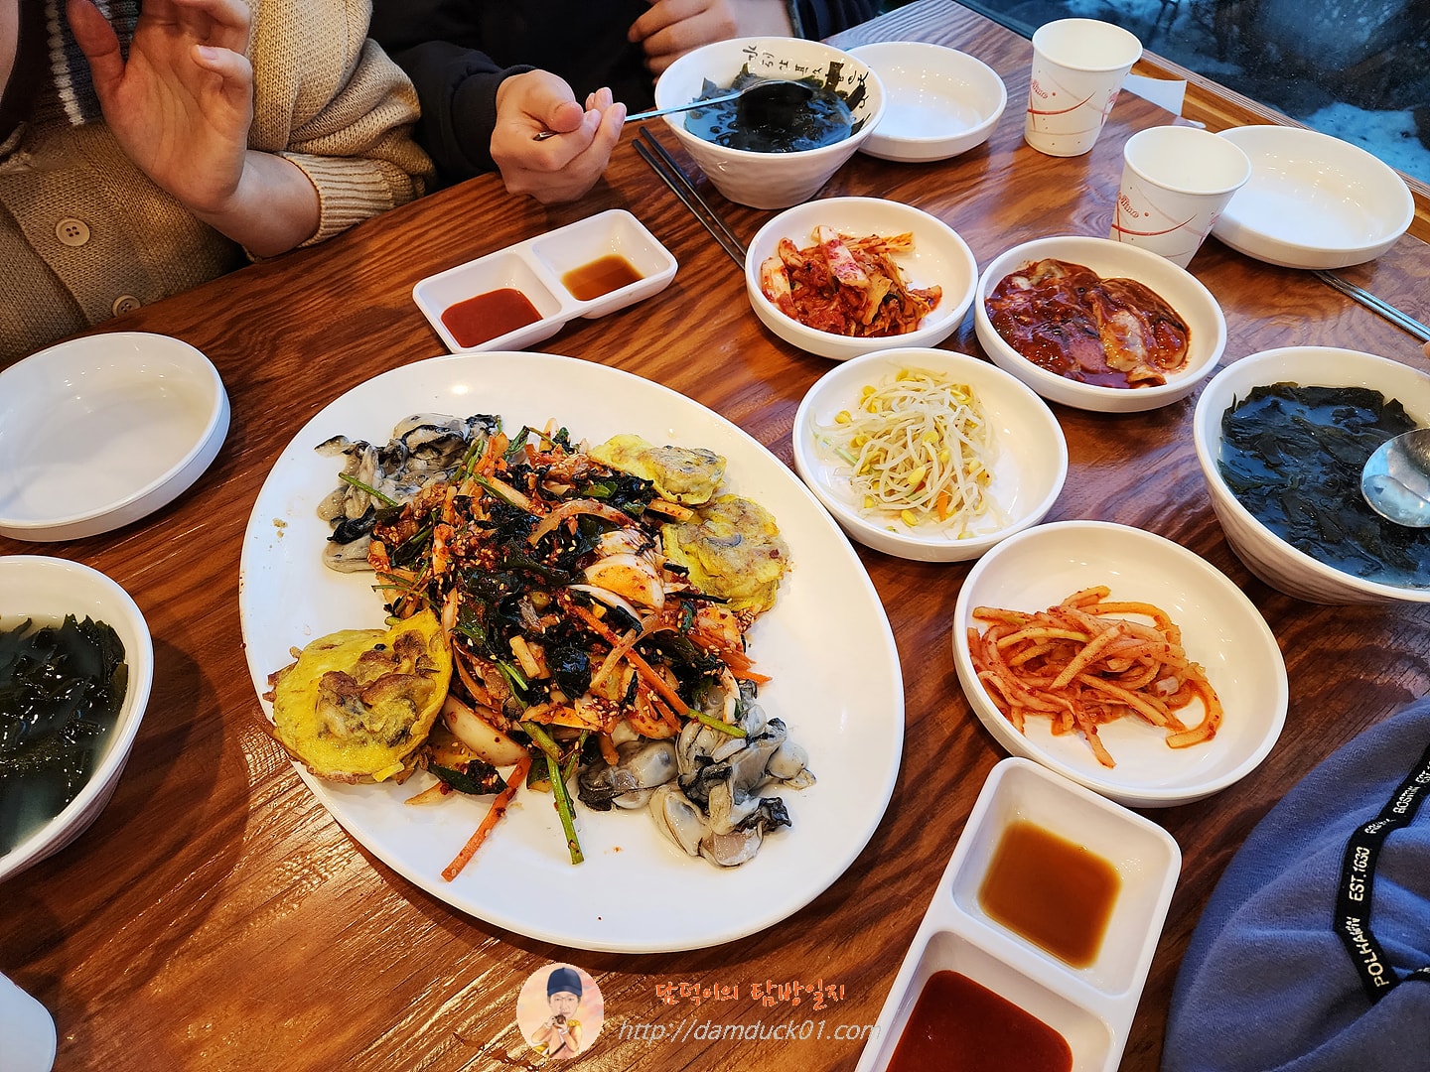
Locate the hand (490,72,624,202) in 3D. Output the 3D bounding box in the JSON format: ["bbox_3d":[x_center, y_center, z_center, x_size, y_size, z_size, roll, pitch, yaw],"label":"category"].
[{"bbox_3d":[-0.099,-0.252,0.602,0.085,0.076,0.082,-25,57,-18],"label":"hand"}]

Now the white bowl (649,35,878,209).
[{"bbox_3d":[0.037,-0.274,0.650,0.152,0.062,0.152,0,53,0],"label":"white bowl"}]

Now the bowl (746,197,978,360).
[{"bbox_3d":[0.092,-0.161,0.603,0.144,0.025,0.144,0,53,0],"label":"bowl"}]

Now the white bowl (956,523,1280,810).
[{"bbox_3d":[0.182,0.058,0.439,0.144,0.025,0.144,0,53,0],"label":"white bowl"}]

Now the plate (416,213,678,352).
[{"bbox_3d":[-0.104,-0.153,0.598,0.153,0.025,0.078,-27,58,-18],"label":"plate"}]

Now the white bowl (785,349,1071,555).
[{"bbox_3d":[0.115,-0.044,0.516,0.144,0.025,0.144,0,53,0],"label":"white bowl"}]

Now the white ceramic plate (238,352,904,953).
[{"bbox_3d":[-0.074,0.032,0.459,0.265,0.027,0.364,-36,61,-24],"label":"white ceramic plate"}]

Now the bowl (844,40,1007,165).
[{"bbox_3d":[0.146,-0.328,0.718,0.141,0.022,0.141,1,53,0],"label":"bowl"}]

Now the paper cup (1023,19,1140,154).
[{"bbox_3d":[0.256,-0.318,0.682,0.073,0.070,0.073,1,53,0],"label":"paper cup"}]

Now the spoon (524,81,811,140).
[{"bbox_3d":[-0.022,-0.275,0.623,0.199,0.022,0.042,-17,55,-19],"label":"spoon"}]

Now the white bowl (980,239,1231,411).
[{"bbox_3d":[0.224,-0.127,0.566,0.141,0.022,0.141,0,53,0],"label":"white bowl"}]

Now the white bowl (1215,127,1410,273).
[{"bbox_3d":[0.395,-0.231,0.653,0.144,0.025,0.144,0,53,0],"label":"white bowl"}]

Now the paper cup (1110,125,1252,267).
[{"bbox_3d":[0.282,-0.204,0.596,0.073,0.070,0.073,1,53,0],"label":"paper cup"}]

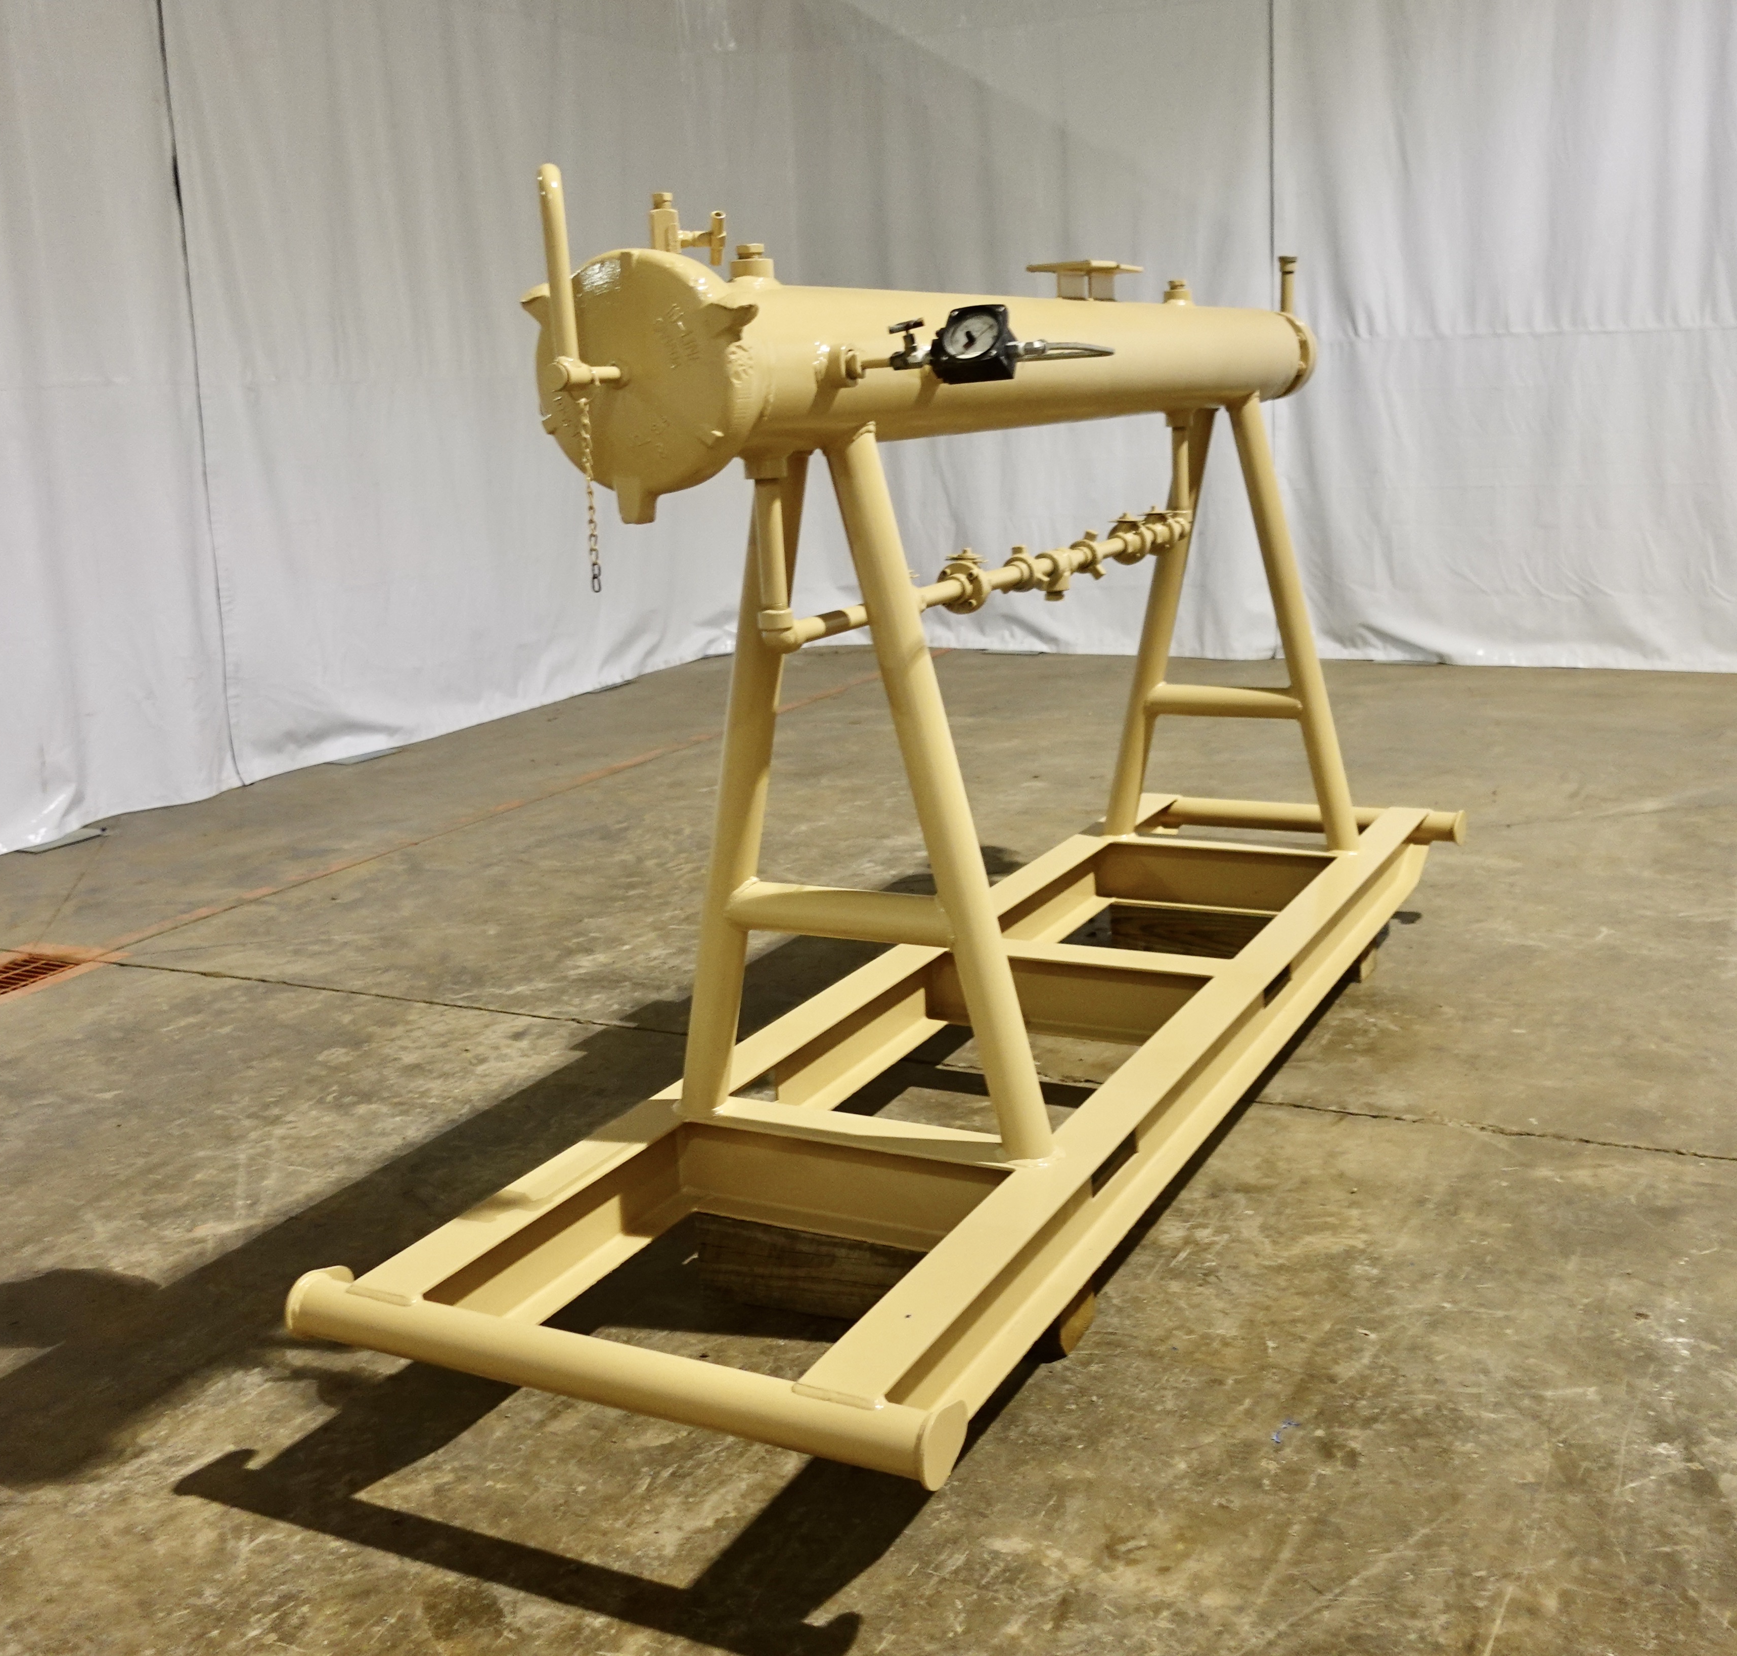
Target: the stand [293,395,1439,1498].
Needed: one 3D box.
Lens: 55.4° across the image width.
[{"bbox_3d":[0.482,-0.231,4.045,1.170,1.540,3.920,4,15,29],"label":"stand"}]

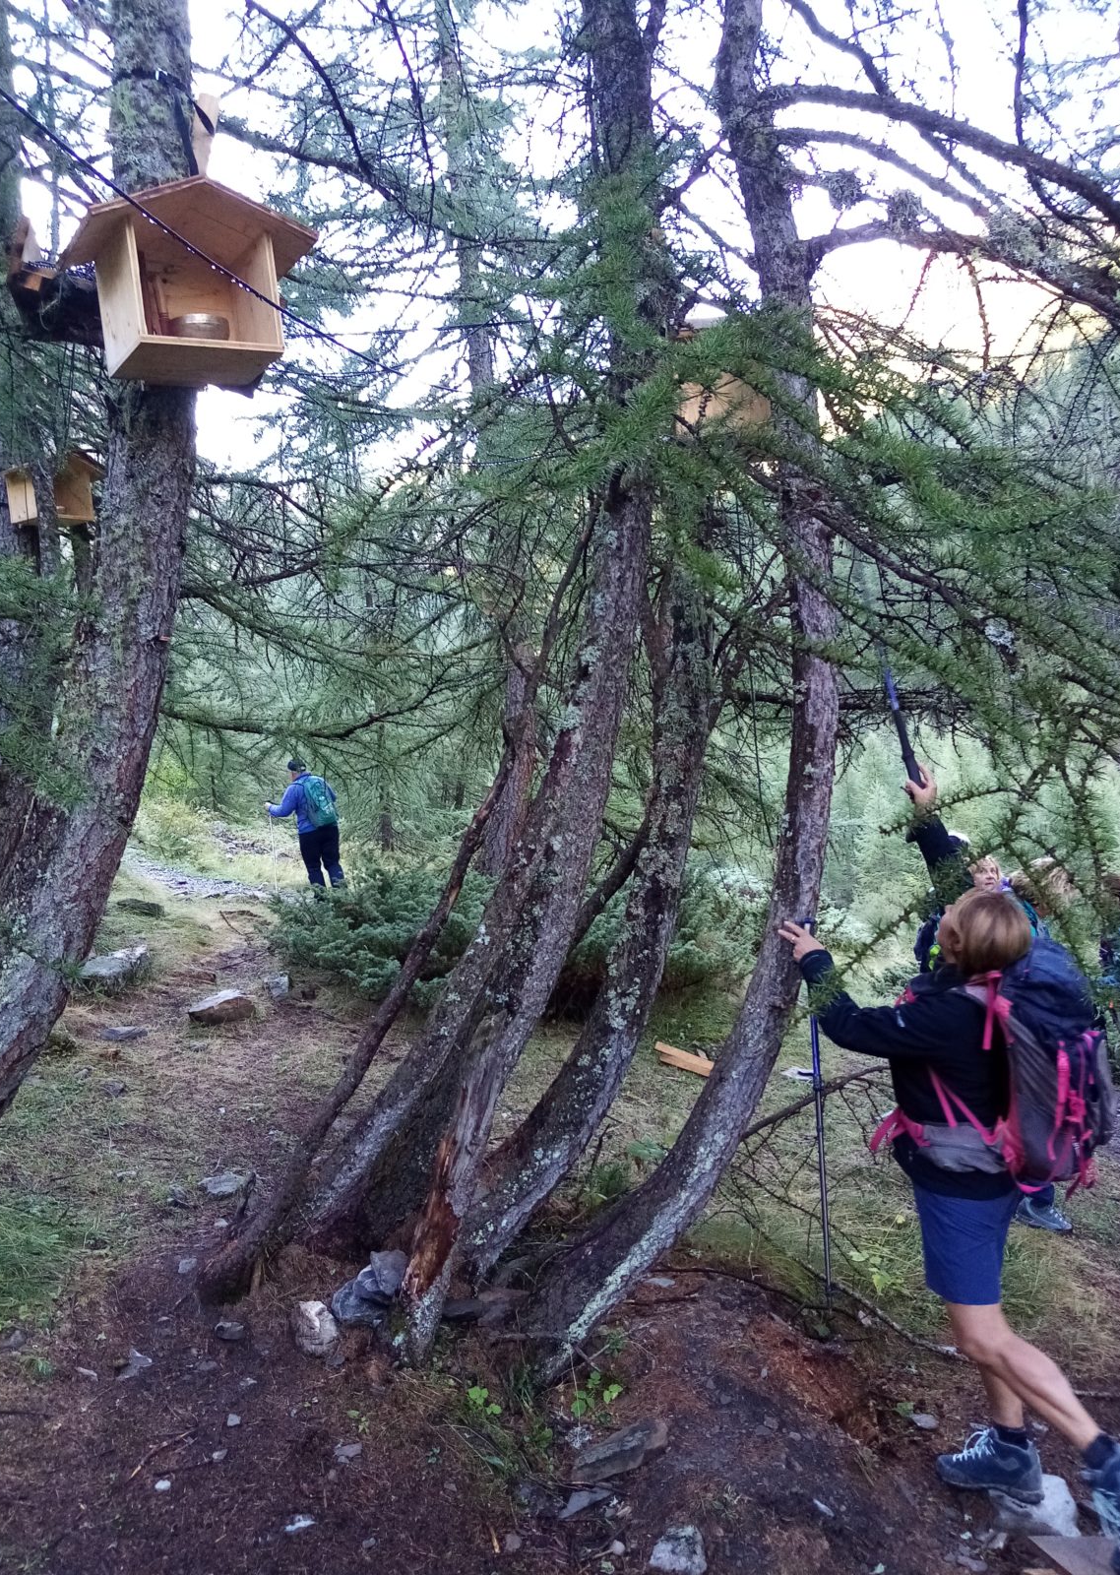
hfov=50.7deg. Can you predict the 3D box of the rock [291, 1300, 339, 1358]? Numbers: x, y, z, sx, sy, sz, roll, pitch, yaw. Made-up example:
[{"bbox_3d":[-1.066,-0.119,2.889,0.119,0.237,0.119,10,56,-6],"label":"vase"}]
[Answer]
[{"bbox_3d":[-0.652,1.439,3.140,0.120,0.120,0.110,-7,0,-11],"label":"rock"}]

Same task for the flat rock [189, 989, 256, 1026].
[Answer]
[{"bbox_3d":[-1.959,1.286,6.850,0.360,0.165,0.260,-7,0,-11],"label":"flat rock"}]

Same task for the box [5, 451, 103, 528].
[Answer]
[{"bbox_3d":[-3.776,-2.233,8.800,0.390,0.490,0.580,0,7,37],"label":"box"}]

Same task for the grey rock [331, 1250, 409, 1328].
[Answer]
[{"bbox_3d":[-0.537,1.416,3.340,0.210,0.165,0.170,-7,0,-11],"label":"grey rock"}]

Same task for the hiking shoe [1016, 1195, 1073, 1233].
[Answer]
[{"bbox_3d":[2.210,1.955,5.400,0.280,0.125,0.105,8,5,20],"label":"hiking shoe"}]

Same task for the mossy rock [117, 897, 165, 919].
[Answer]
[{"bbox_3d":[-3.607,1.050,10.200,0.420,0.150,0.320,-7,0,-17],"label":"mossy rock"}]

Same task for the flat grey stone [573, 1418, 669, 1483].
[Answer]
[{"bbox_3d":[0.144,1.563,2.790,0.235,0.065,0.100,-7,0,-34],"label":"flat grey stone"}]

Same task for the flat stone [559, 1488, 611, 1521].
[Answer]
[{"bbox_3d":[0.056,1.600,2.640,0.115,0.028,0.065,-7,0,-38],"label":"flat stone"}]

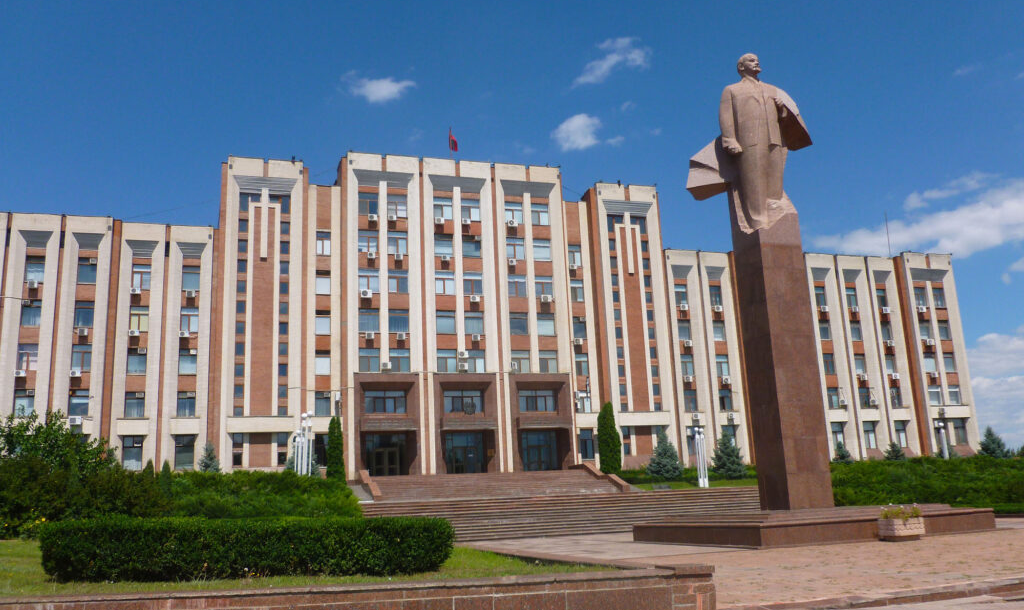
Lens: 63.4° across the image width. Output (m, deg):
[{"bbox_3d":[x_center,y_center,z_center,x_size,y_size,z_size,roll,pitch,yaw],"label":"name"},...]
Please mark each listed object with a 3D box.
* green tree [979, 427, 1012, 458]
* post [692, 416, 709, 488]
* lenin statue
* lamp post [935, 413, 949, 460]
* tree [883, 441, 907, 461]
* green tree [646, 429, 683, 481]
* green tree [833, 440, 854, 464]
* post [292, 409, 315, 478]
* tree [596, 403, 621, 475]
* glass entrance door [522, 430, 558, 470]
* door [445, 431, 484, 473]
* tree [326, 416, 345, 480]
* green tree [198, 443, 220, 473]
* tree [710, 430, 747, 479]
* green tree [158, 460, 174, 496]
[{"bbox_3d":[41.958,12.280,72.193,2.450,3.330,2.400,1,-13,-17],"label":"green tree"},{"bbox_3d":[12.936,10.215,56.560,0.650,4.350,0.600,1,-13,-17],"label":"post"},{"bbox_3d":[9.058,-6.056,31.169,4.600,7.500,2.500,1,-13,-18],"label":"lenin statue"},{"bbox_3d":[34.799,11.515,66.974,0.650,4.400,0.650,1,-13,-18],"label":"lamp post"},{"bbox_3d":[31.901,12.576,68.924,1.850,2.250,1.800,1,-13,-17],"label":"tree"},{"bbox_3d":[11.515,11.386,62.715,2.650,3.870,2.550,1,-13,-17],"label":"green tree"},{"bbox_3d":[28.429,12.718,71.125,1.850,2.400,1.850,1,-13,-18],"label":"green tree"},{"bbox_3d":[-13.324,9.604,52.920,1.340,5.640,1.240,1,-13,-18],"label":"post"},{"bbox_3d":[7.732,10.860,66.043,1.800,6.020,1.800,1,-13,-17],"label":"tree"},{"bbox_3d":[2.394,12.762,72.261,3.400,3.700,0.250,1,-13,-18],"label":"glass entrance door"},{"bbox_3d":[-4.032,12.574,70.344,3.400,3.650,0.250,1,-13,-18],"label":"door"},{"bbox_3d":[-13.382,10.947,62.793,1.400,5.150,1.400,1,-13,-18],"label":"tree"},{"bbox_3d":[-19.372,10.544,53.084,2.100,3.500,2.000,1,-13,-17],"label":"green tree"},{"bbox_3d":[16.760,11.584,64.338,2.550,3.730,2.500,1,-13,-17],"label":"tree"},{"bbox_3d":[-16.052,8.430,38.442,0.800,2.500,0.800,1,-13,-18],"label":"green tree"}]

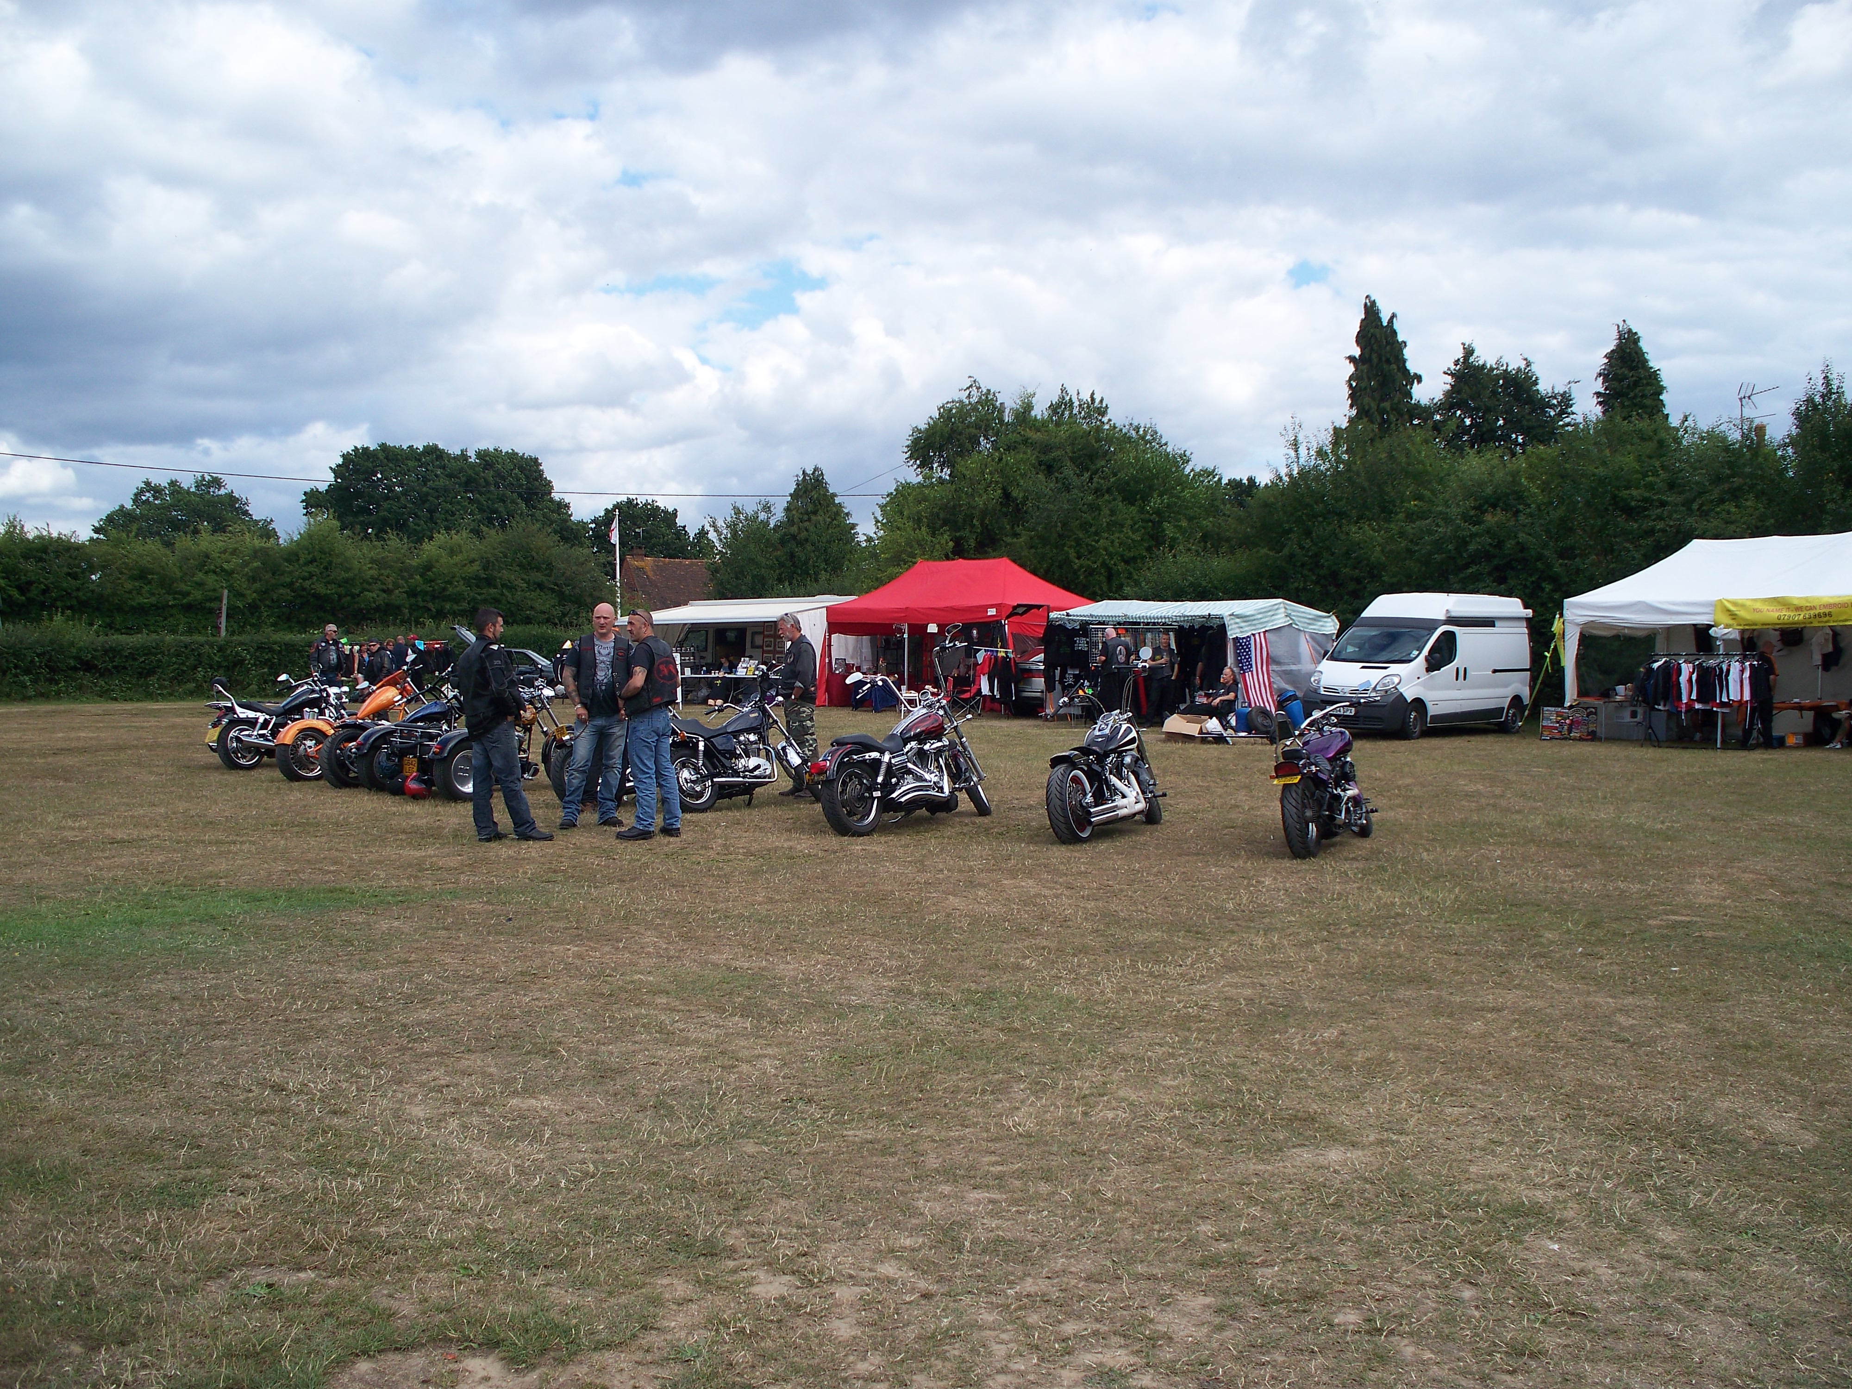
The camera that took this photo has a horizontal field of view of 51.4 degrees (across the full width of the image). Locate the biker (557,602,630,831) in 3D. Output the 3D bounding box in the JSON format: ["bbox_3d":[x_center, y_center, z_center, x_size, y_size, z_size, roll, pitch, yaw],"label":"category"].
[{"bbox_3d":[-2.720,0.191,15.911,0.600,1.850,0.420,0,2,-2],"label":"biker"}]

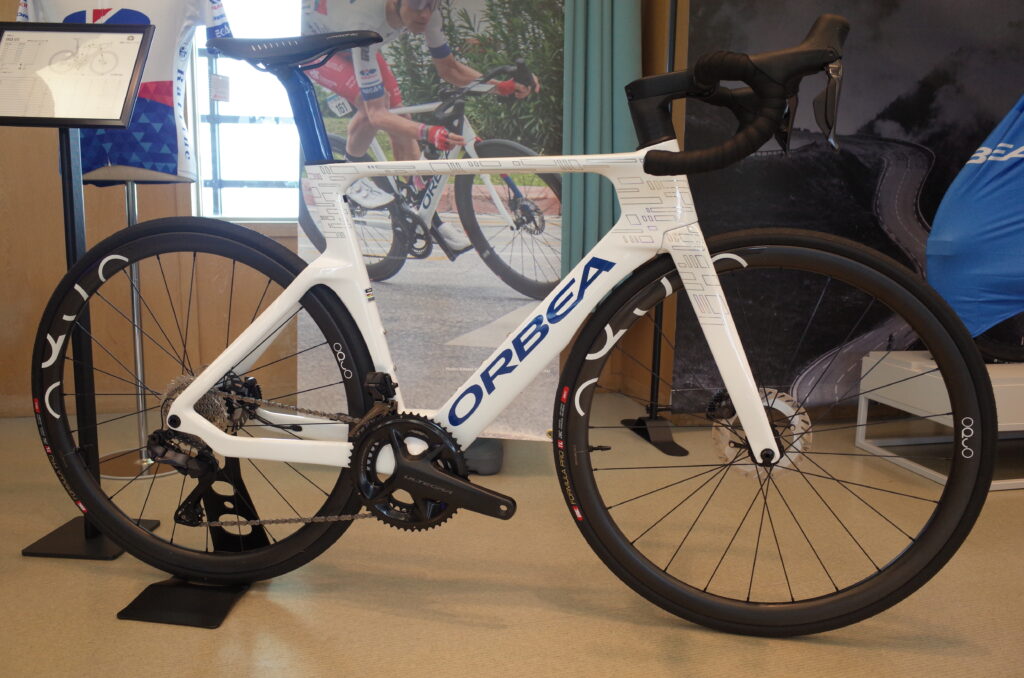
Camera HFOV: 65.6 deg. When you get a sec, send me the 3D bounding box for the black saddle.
[{"bbox_3d":[-0.338,-0.462,1.280,0.278,0.062,0.142,2,11,10],"label":"black saddle"}]

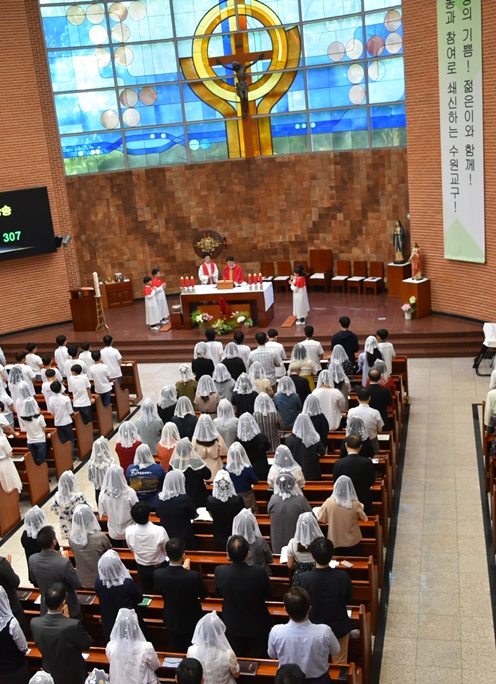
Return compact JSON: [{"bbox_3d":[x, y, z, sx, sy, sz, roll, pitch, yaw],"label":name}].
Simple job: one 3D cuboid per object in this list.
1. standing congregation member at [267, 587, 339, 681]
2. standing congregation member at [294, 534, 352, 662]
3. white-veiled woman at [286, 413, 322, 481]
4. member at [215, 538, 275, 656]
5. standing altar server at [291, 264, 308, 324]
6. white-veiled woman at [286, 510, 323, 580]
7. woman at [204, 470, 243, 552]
[{"bbox_3d":[0.488,2.874,6.574,0.520,1.760,0.380,-3,15,10],"label":"standing congregation member"},{"bbox_3d":[0.746,2.530,6.998,0.510,1.710,0.380,-2,16,15],"label":"standing congregation member"},{"bbox_3d":[0.784,1.695,10.474,0.450,1.570,0.360,-2,17,15],"label":"white-veiled woman"},{"bbox_3d":[0.025,2.650,7.454,0.550,1.741,0.400,-2,16,15],"label":"member"},{"bbox_3d":[1.345,-1.258,20.249,0.450,1.554,0.420,-2,16,15],"label":"standing altar server"},{"bbox_3d":[0.663,2.526,8.229,0.460,1.547,0.380,-3,15,11],"label":"white-veiled woman"},{"bbox_3d":[-0.194,2.262,9.266,0.460,1.588,0.400,-2,16,15],"label":"woman"}]

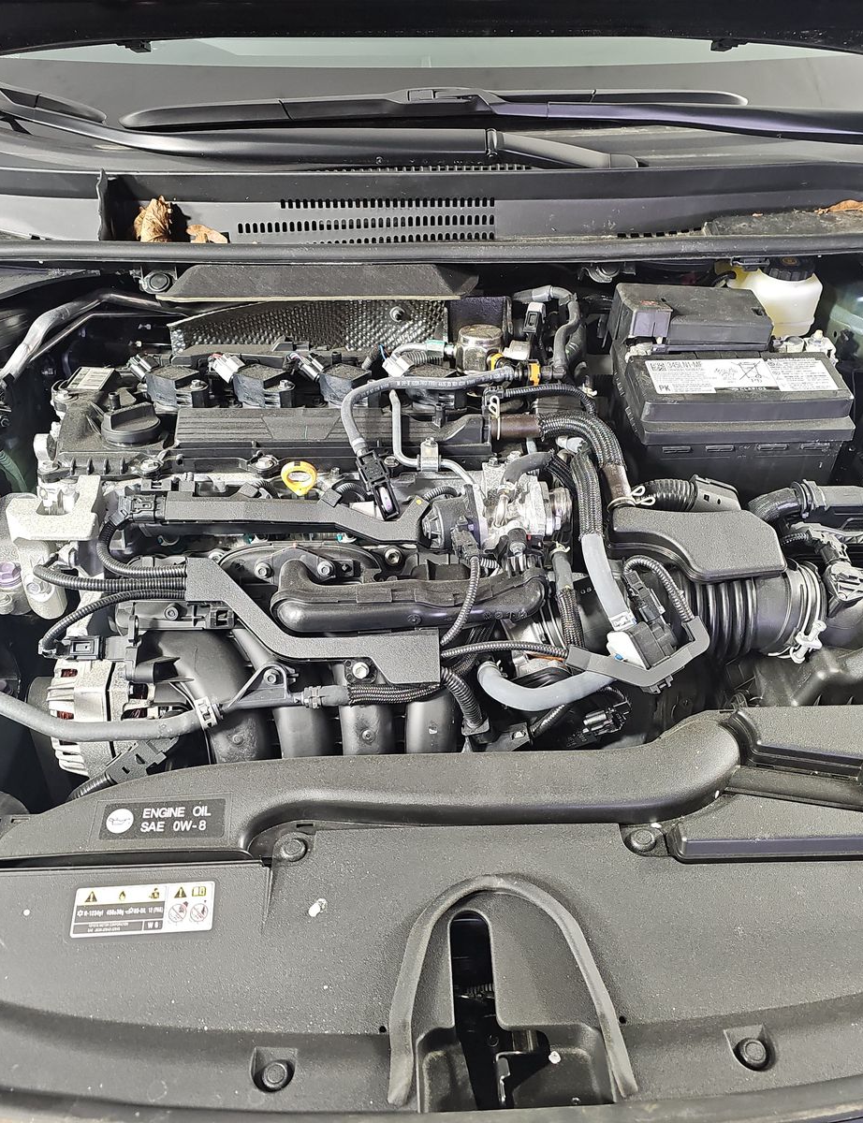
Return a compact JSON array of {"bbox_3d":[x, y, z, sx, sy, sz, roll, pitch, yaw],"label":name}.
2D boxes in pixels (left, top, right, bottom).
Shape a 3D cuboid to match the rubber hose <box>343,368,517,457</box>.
[{"bbox_3d":[0.001,-0.139,0.903,0.163,0.042,0.104,-1,41,-2],"label":"rubber hose"}]

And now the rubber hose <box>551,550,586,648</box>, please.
[{"bbox_3d":[0.126,0.033,0.912,0.022,0.022,0.098,-9,80,5],"label":"rubber hose"}]

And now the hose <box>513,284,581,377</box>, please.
[{"bbox_3d":[0.125,-0.245,1.060,0.072,0.085,0.065,-1,44,0],"label":"hose"}]

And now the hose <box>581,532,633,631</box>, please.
[{"bbox_3d":[0.154,0.015,0.865,0.027,0.027,0.097,-20,76,14],"label":"hose"}]

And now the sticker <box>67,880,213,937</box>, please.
[{"bbox_3d":[-0.197,0.238,0.680,0.094,0.002,0.035,-1,49,-6],"label":"sticker"}]

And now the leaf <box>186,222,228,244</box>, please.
[{"bbox_3d":[-0.250,-0.362,1.104,0.050,0.022,0.035,-1,44,0],"label":"leaf"}]

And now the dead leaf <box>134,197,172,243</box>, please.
[{"bbox_3d":[-0.311,-0.380,1.113,0.044,0.052,0.035,-1,44,0],"label":"dead leaf"}]

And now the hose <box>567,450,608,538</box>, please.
[{"bbox_3d":[0.138,-0.060,0.890,0.030,0.032,0.088,-3,68,1],"label":"hose"}]

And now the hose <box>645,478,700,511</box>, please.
[{"bbox_3d":[0.227,-0.061,0.935,0.054,0.034,0.036,-1,44,0],"label":"hose"}]

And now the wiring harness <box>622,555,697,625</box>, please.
[{"bbox_3d":[0.197,0.025,0.862,0.062,0.045,0.049,-1,41,-2],"label":"wiring harness"}]

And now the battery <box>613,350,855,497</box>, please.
[{"bbox_3d":[0.314,-0.143,1.093,0.207,0.190,0.175,-1,44,0],"label":"battery"}]

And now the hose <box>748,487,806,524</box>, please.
[{"bbox_3d":[0.325,-0.050,0.935,0.056,0.042,0.045,-1,44,0],"label":"hose"}]

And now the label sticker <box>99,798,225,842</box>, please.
[{"bbox_3d":[-0.185,0.178,0.685,0.084,0.002,0.029,-1,46,-2],"label":"label sticker"}]

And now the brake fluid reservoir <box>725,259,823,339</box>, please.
[{"bbox_3d":[0.384,-0.297,1.125,0.105,0.095,0.085,-1,44,0],"label":"brake fluid reservoir"}]

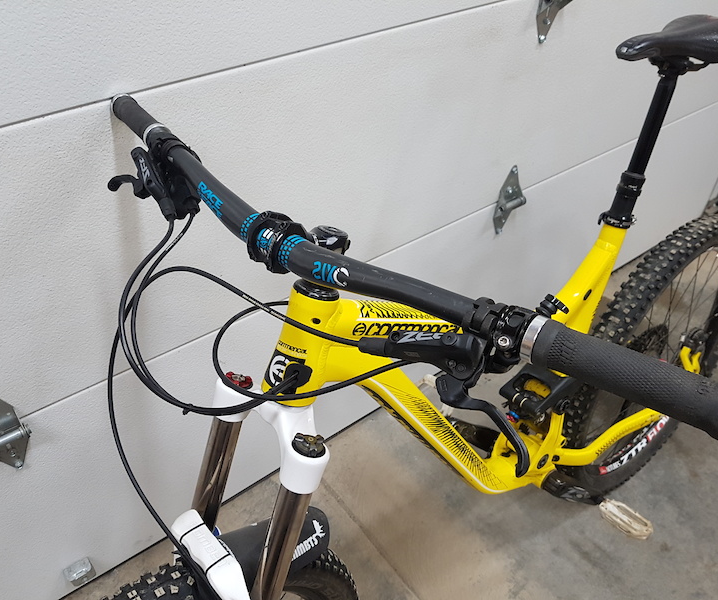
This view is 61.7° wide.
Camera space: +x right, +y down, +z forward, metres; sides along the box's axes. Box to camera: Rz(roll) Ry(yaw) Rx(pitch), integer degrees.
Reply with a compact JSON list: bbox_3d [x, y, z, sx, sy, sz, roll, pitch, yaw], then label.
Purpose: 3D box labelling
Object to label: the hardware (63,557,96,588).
[{"bbox_3d":[-0.576,0.564,1.242,0.048,0.034,0.029,-26,48,-26],"label":"hardware"}]

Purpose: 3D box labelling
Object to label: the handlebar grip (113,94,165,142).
[{"bbox_3d":[-0.281,-0.229,0.762,0.034,0.034,0.137,-22,42,-25],"label":"handlebar grip"}]

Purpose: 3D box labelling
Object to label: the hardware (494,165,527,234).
[{"bbox_3d":[0.368,-0.230,1.444,0.072,0.184,0.036,-26,48,-26],"label":"hardware"}]

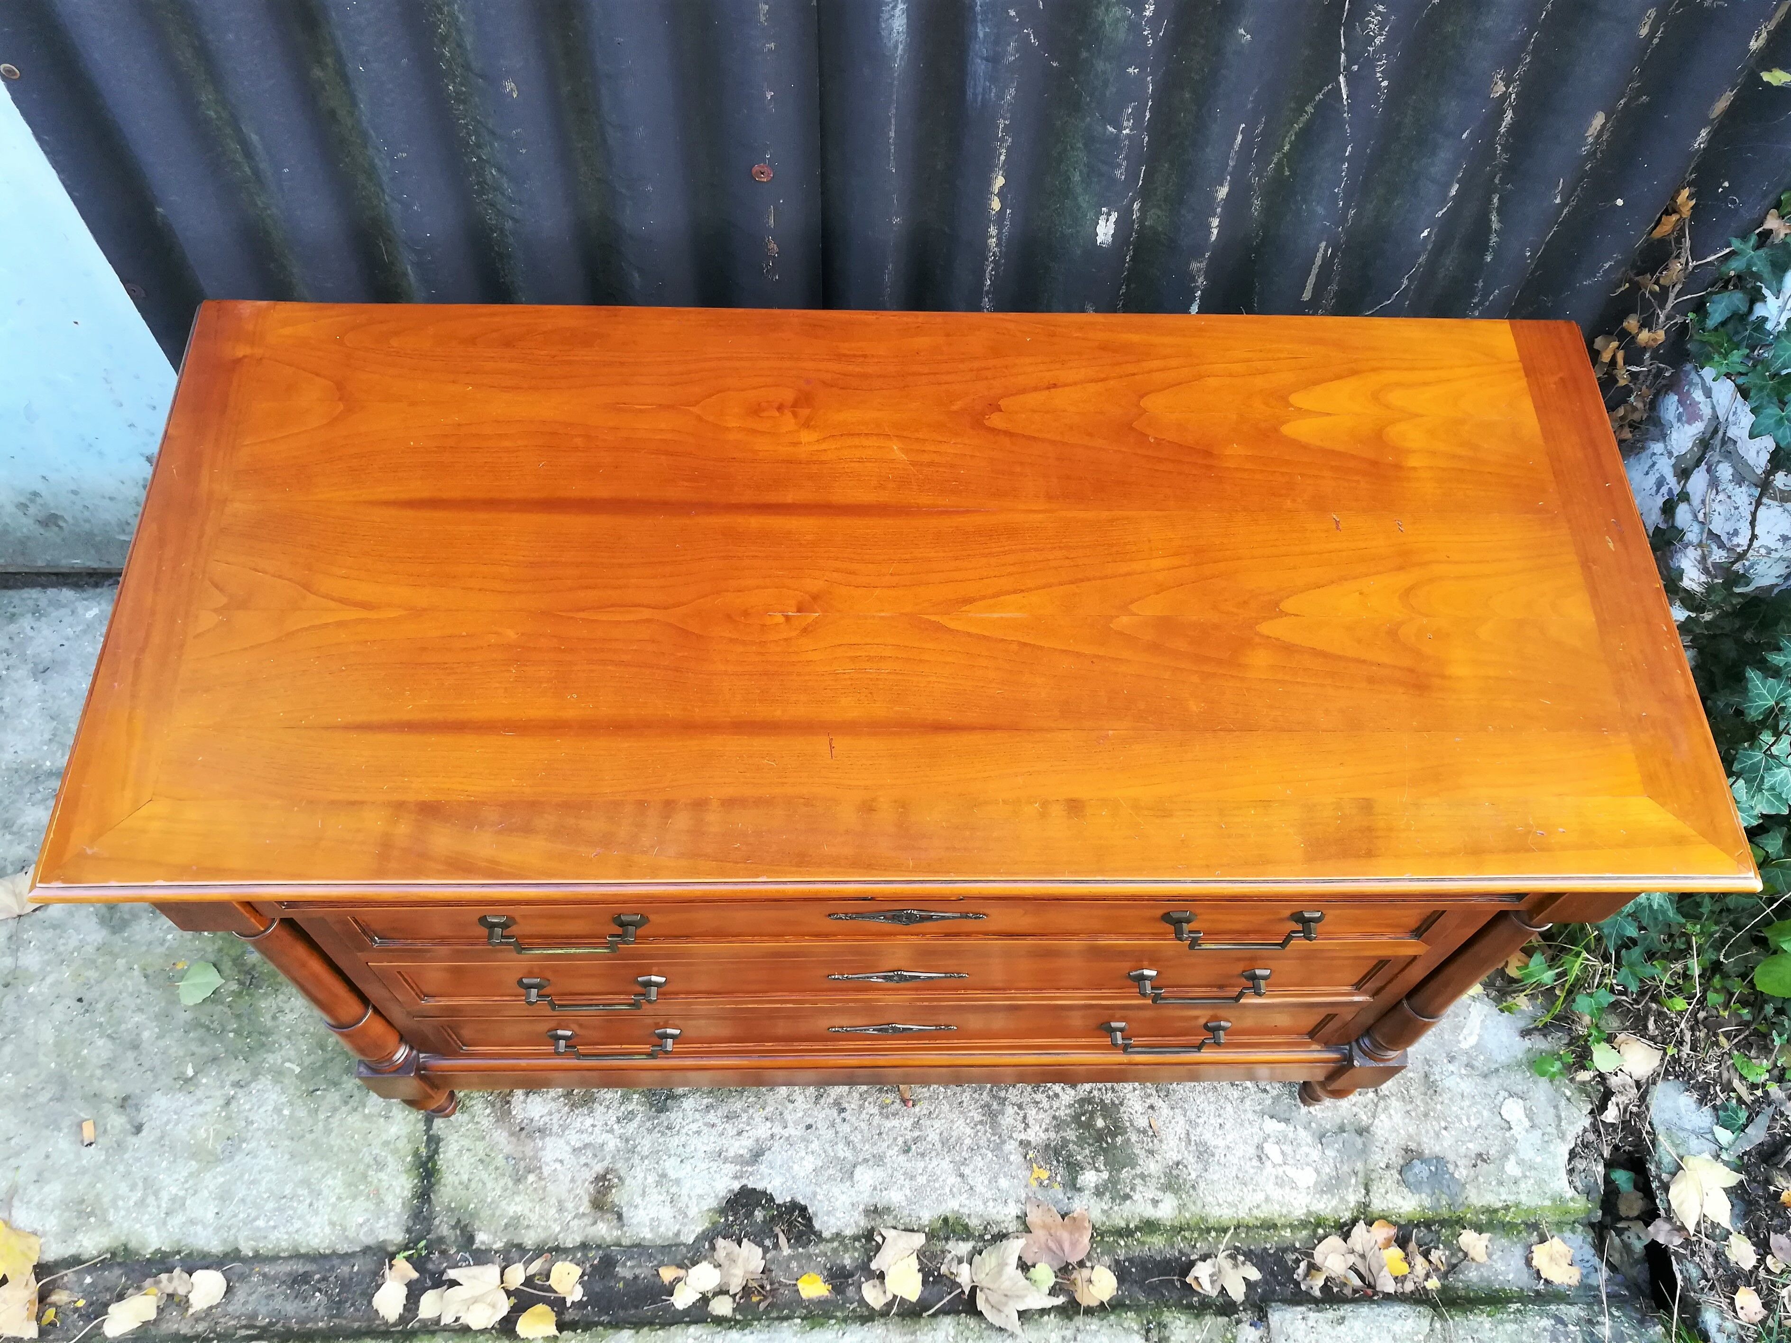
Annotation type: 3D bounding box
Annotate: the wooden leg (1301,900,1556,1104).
[{"bbox_3d":[0.523,0.344,1.366,0.062,0.654,0.062,0,59,-3],"label":"wooden leg"}]

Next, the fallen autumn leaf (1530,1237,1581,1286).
[{"bbox_3d":[0.761,0.680,1.548,0.059,0.016,0.047,31,62,15],"label":"fallen autumn leaf"}]

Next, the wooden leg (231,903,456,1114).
[{"bbox_3d":[-0.525,0.340,1.319,0.062,0.654,0.062,0,59,-3],"label":"wooden leg"}]

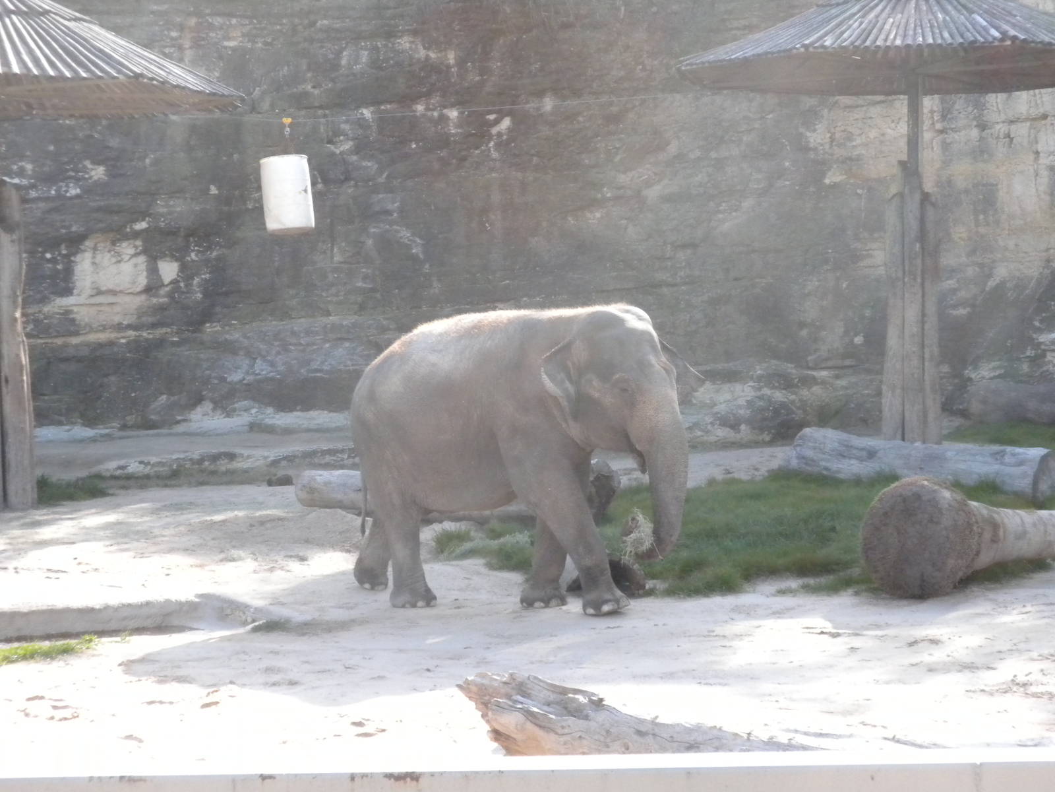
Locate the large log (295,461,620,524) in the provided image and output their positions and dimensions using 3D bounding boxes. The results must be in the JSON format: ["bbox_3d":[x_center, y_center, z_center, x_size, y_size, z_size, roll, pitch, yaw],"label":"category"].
[{"bbox_3d":[-0.790,1.040,24.100,3.700,0.630,0.580,1,3,21],"label":"large log"}]

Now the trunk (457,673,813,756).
[{"bbox_3d":[0.530,1.710,10.300,2.000,0.580,0.600,2,3,30],"label":"trunk"}]

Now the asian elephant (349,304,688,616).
[{"bbox_3d":[-0.080,0.450,17.400,2.900,2.420,1.300,1,3,22],"label":"asian elephant"}]

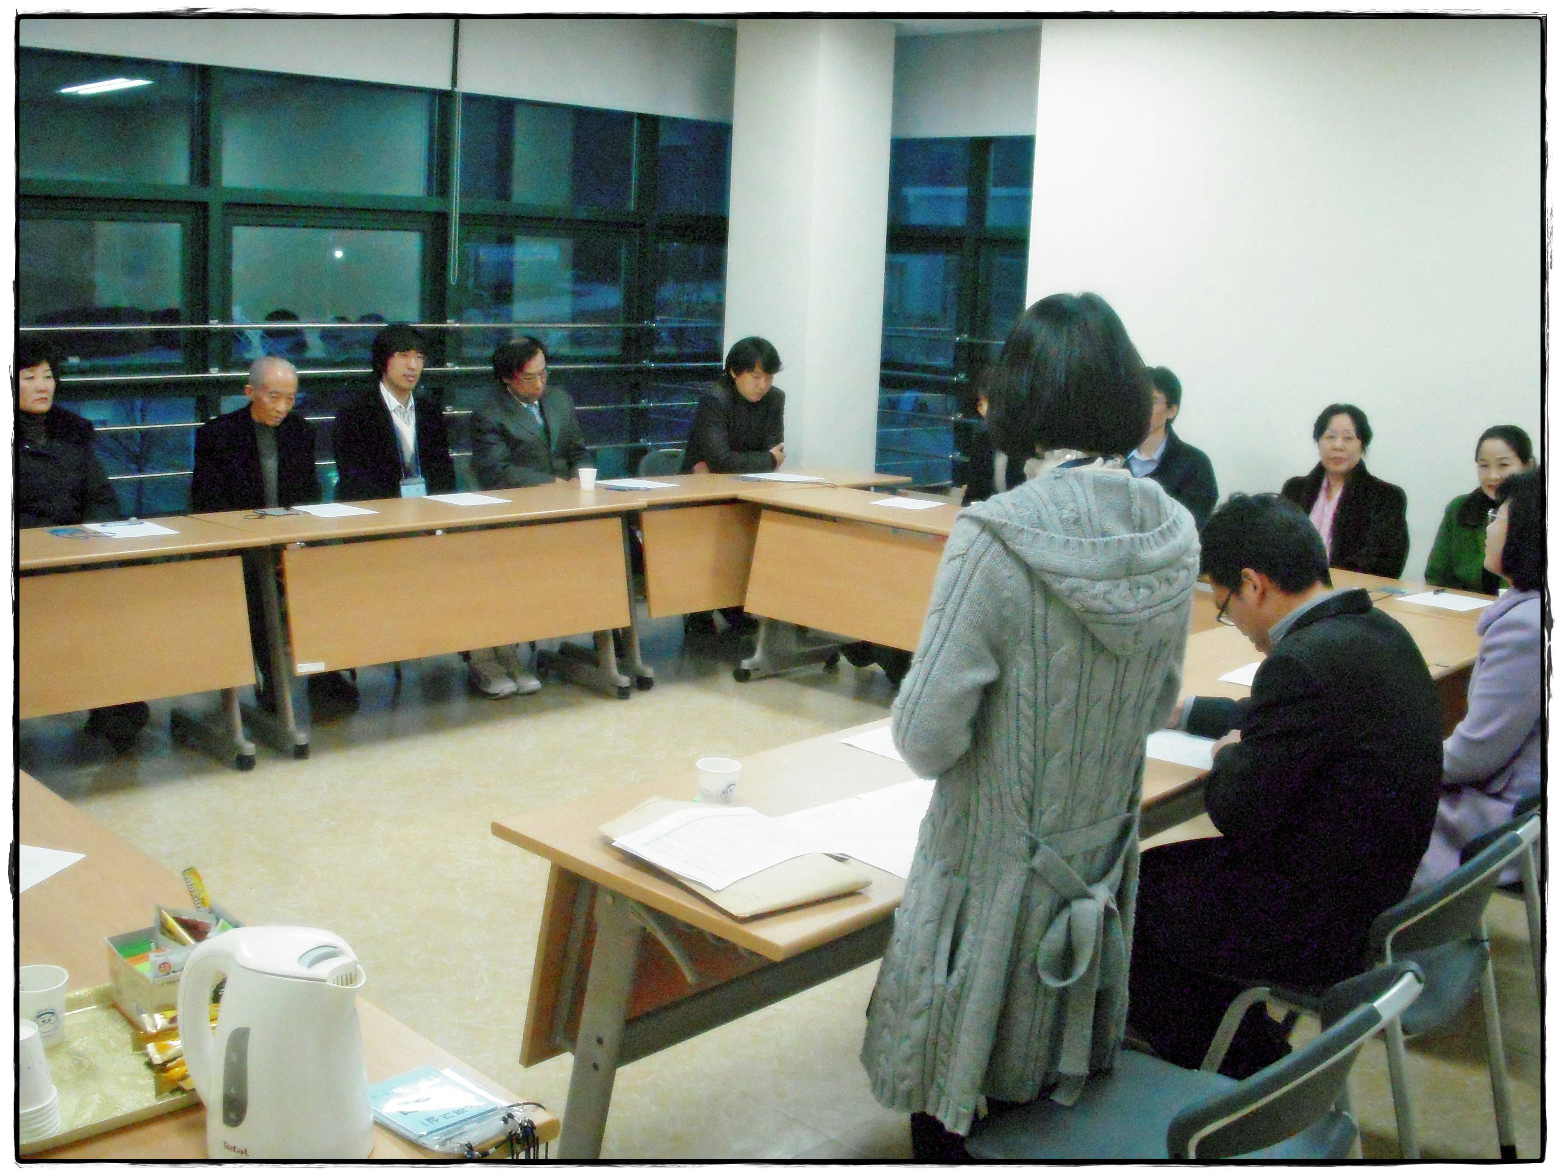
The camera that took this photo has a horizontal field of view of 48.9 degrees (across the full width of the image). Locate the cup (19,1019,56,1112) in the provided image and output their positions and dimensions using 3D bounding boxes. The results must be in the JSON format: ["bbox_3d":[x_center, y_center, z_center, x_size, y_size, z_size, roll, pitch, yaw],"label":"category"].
[{"bbox_3d":[-0.722,0.448,1.612,0.072,0.076,0.072,2,10,0],"label":"cup"}]

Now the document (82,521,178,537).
[{"bbox_3d":[-2.007,-0.182,5.302,0.210,0.005,0.290,-7,14,-41],"label":"document"}]

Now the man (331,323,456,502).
[{"bbox_3d":[-1.404,-0.293,6.350,0.520,1.330,0.760,-6,13,-34],"label":"man"}]

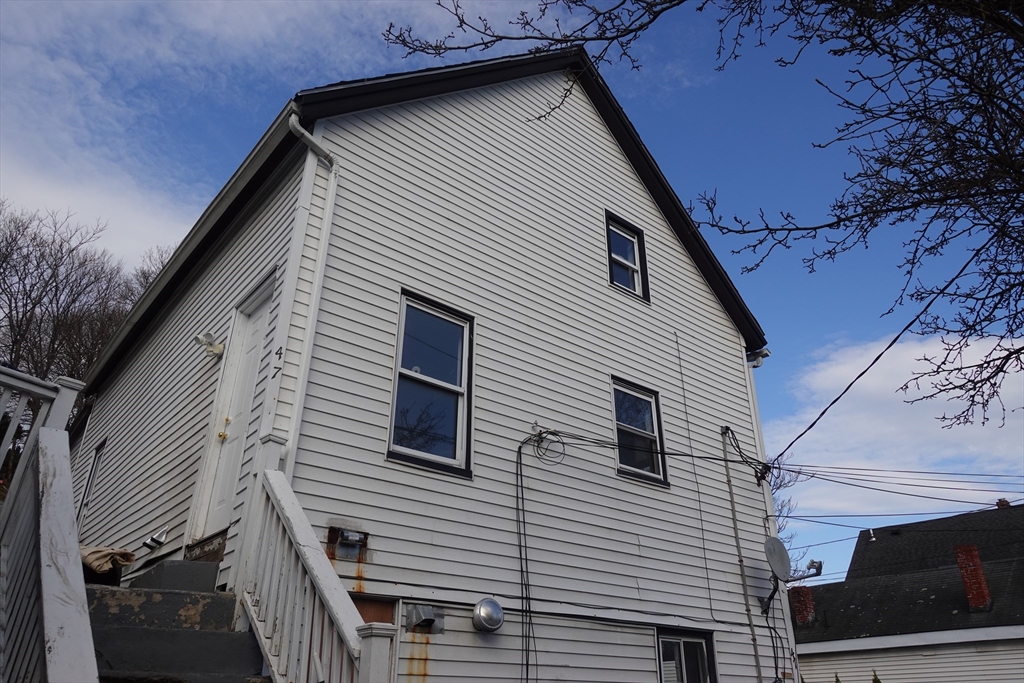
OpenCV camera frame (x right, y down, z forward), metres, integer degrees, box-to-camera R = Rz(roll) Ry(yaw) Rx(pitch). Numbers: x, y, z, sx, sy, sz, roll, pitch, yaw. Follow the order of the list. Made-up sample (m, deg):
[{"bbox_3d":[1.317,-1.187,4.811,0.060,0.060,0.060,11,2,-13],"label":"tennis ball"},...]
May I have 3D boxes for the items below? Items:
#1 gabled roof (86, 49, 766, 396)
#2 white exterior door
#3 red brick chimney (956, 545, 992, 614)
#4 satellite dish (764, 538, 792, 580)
[{"bbox_3d":[-1.569,-1.016,10.710,6.850,3.460,7.500,22,-35,-35],"label":"gabled roof"},{"bbox_3d":[-2.091,0.535,5.438,0.060,2.030,0.810,21,-34,-35],"label":"white exterior door"},{"bbox_3d":[12.779,6.562,18.821,0.420,1.700,0.430,21,-34,-35],"label":"red brick chimney"},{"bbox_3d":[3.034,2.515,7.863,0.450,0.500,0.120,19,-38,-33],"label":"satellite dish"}]

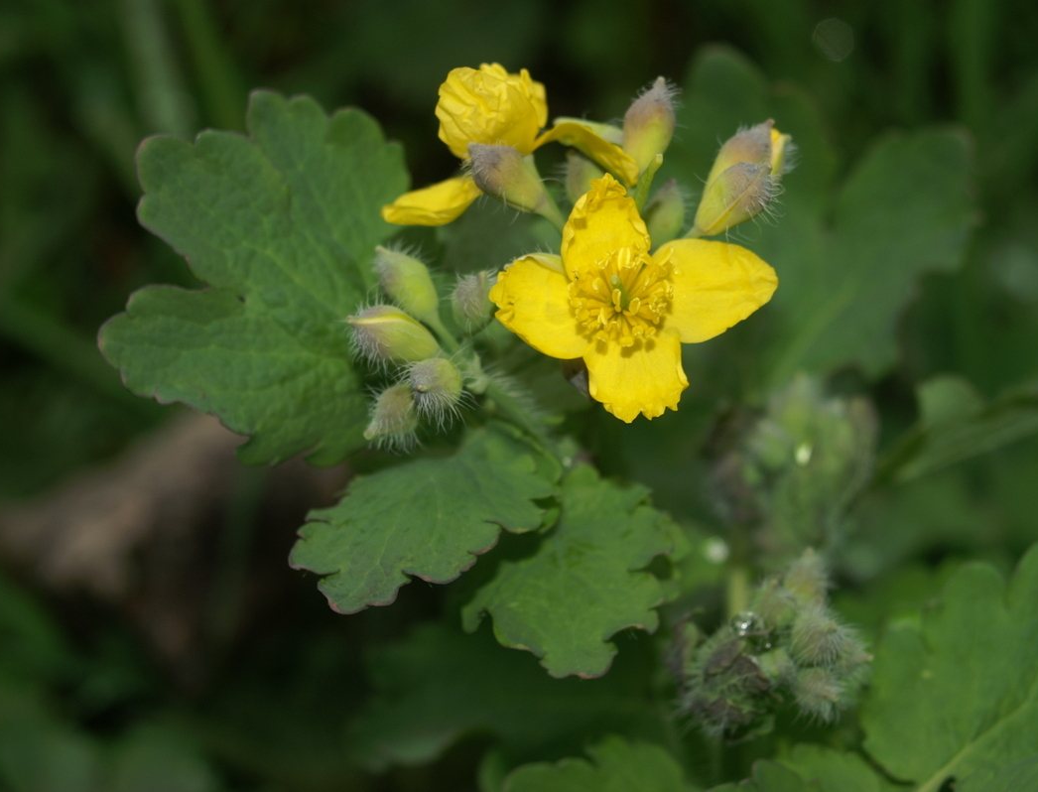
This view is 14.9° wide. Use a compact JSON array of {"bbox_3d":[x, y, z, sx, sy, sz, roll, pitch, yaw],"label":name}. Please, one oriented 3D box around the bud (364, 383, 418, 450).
[{"bbox_3d":[-0.010,0.002,0.324,0.005,0.004,0.004,-39,90,-22],"label":"bud"}]

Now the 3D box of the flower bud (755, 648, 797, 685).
[{"bbox_3d":[0.022,0.024,0.345,0.003,0.003,0.004,0,7,-27],"label":"flower bud"}]

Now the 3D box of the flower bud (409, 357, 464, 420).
[{"bbox_3d":[-0.007,-0.001,0.322,0.004,0.004,0.006,0,12,28],"label":"flower bud"}]

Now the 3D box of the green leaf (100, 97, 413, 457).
[{"bbox_3d":[-0.022,-0.011,0.345,0.027,0.006,0.035,5,69,-1],"label":"green leaf"}]

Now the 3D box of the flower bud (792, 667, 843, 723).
[{"bbox_3d":[0.026,0.026,0.342,0.004,0.004,0.005,-4,13,-18],"label":"flower bud"}]

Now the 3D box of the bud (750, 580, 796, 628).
[{"bbox_3d":[0.022,0.018,0.344,0.004,0.005,0.004,0,37,0],"label":"bud"}]

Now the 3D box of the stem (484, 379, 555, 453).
[{"bbox_3d":[0.000,0.002,0.331,0.002,0.009,0.002,-44,18,0],"label":"stem"}]

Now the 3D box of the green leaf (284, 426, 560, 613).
[{"bbox_3d":[-0.007,0.010,0.329,0.024,0.006,0.014,-20,52,-8],"label":"green leaf"}]

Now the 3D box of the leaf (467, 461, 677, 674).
[{"bbox_3d":[0.005,0.015,0.333,0.018,0.004,0.019,0,60,0],"label":"leaf"}]

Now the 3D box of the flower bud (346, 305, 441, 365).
[{"bbox_3d":[-0.010,-0.005,0.329,0.008,0.005,0.005,20,0,-12],"label":"flower bud"}]

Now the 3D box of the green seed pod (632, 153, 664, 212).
[{"bbox_3d":[0.011,-0.019,0.352,0.002,0.006,0.002,18,9,0],"label":"green seed pod"}]

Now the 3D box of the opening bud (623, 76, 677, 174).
[{"bbox_3d":[0.011,-0.023,0.334,0.004,0.008,0.004,18,6,0],"label":"opening bud"}]

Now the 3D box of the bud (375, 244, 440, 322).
[{"bbox_3d":[-0.009,-0.009,0.331,0.004,0.007,0.004,-35,11,0],"label":"bud"}]

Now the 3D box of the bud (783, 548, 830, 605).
[{"bbox_3d":[0.025,0.016,0.347,0.004,0.006,0.004,9,15,0],"label":"bud"}]

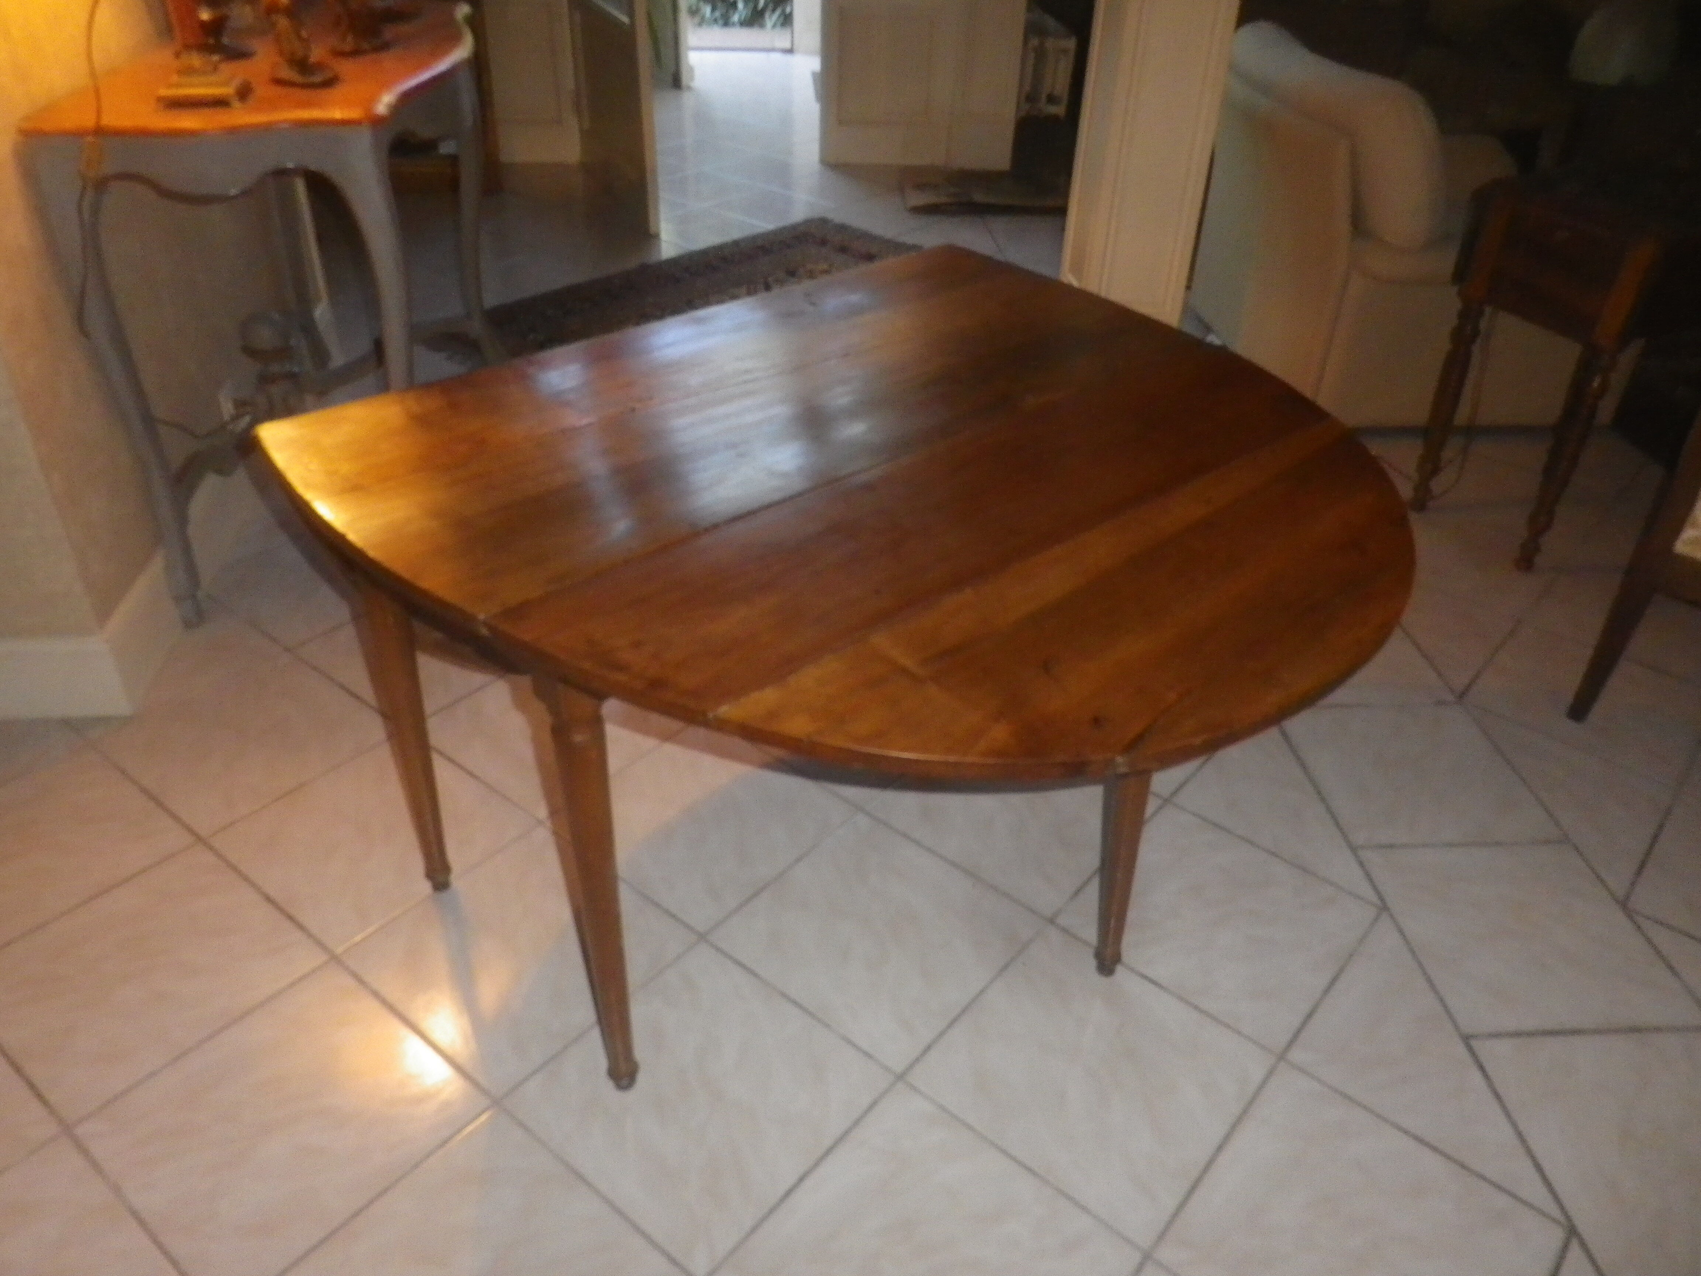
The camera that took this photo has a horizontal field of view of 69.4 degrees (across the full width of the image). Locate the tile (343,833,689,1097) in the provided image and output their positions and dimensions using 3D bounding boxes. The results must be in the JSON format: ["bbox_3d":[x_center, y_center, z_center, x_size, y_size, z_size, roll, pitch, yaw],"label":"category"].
[{"bbox_3d":[-0.511,0.485,1.918,0.390,0.010,0.390,26,40,31],"label":"tile"}]

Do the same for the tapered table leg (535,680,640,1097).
[{"bbox_3d":[-0.309,0.327,1.526,0.062,0.700,0.062,-27,43,-36],"label":"tapered table leg"}]

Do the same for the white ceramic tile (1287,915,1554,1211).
[{"bbox_3d":[0.893,0.609,1.819,0.390,0.010,0.390,26,40,31],"label":"white ceramic tile"}]

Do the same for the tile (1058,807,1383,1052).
[{"bbox_3d":[0.524,0.398,1.750,0.334,0.010,0.334,26,41,31],"label":"tile"}]

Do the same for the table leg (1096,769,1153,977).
[{"bbox_3d":[0.397,0.229,1.718,0.060,0.700,0.060,-29,43,-35],"label":"table leg"}]

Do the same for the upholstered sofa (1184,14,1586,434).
[{"bbox_3d":[1.543,-1.264,3.521,0.885,0.835,1.328,-1,34,-6],"label":"upholstered sofa"}]

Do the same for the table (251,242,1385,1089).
[{"bbox_3d":[0.078,0.088,1.529,1.132,0.718,1.031,-26,43,-36],"label":"table"}]

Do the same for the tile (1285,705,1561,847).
[{"bbox_3d":[0.924,0.221,2.037,0.334,0.010,0.334,-1,34,-6],"label":"tile"}]

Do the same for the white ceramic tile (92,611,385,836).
[{"bbox_3d":[-0.974,0.163,2.003,0.334,0.010,0.334,26,41,31],"label":"white ceramic tile"}]

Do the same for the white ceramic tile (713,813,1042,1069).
[{"bbox_3d":[0.045,0.472,1.971,0.390,0.010,0.390,26,40,31],"label":"white ceramic tile"}]

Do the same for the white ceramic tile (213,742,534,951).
[{"bbox_3d":[-0.815,0.336,2.123,0.390,0.010,0.390,26,40,31],"label":"white ceramic tile"}]

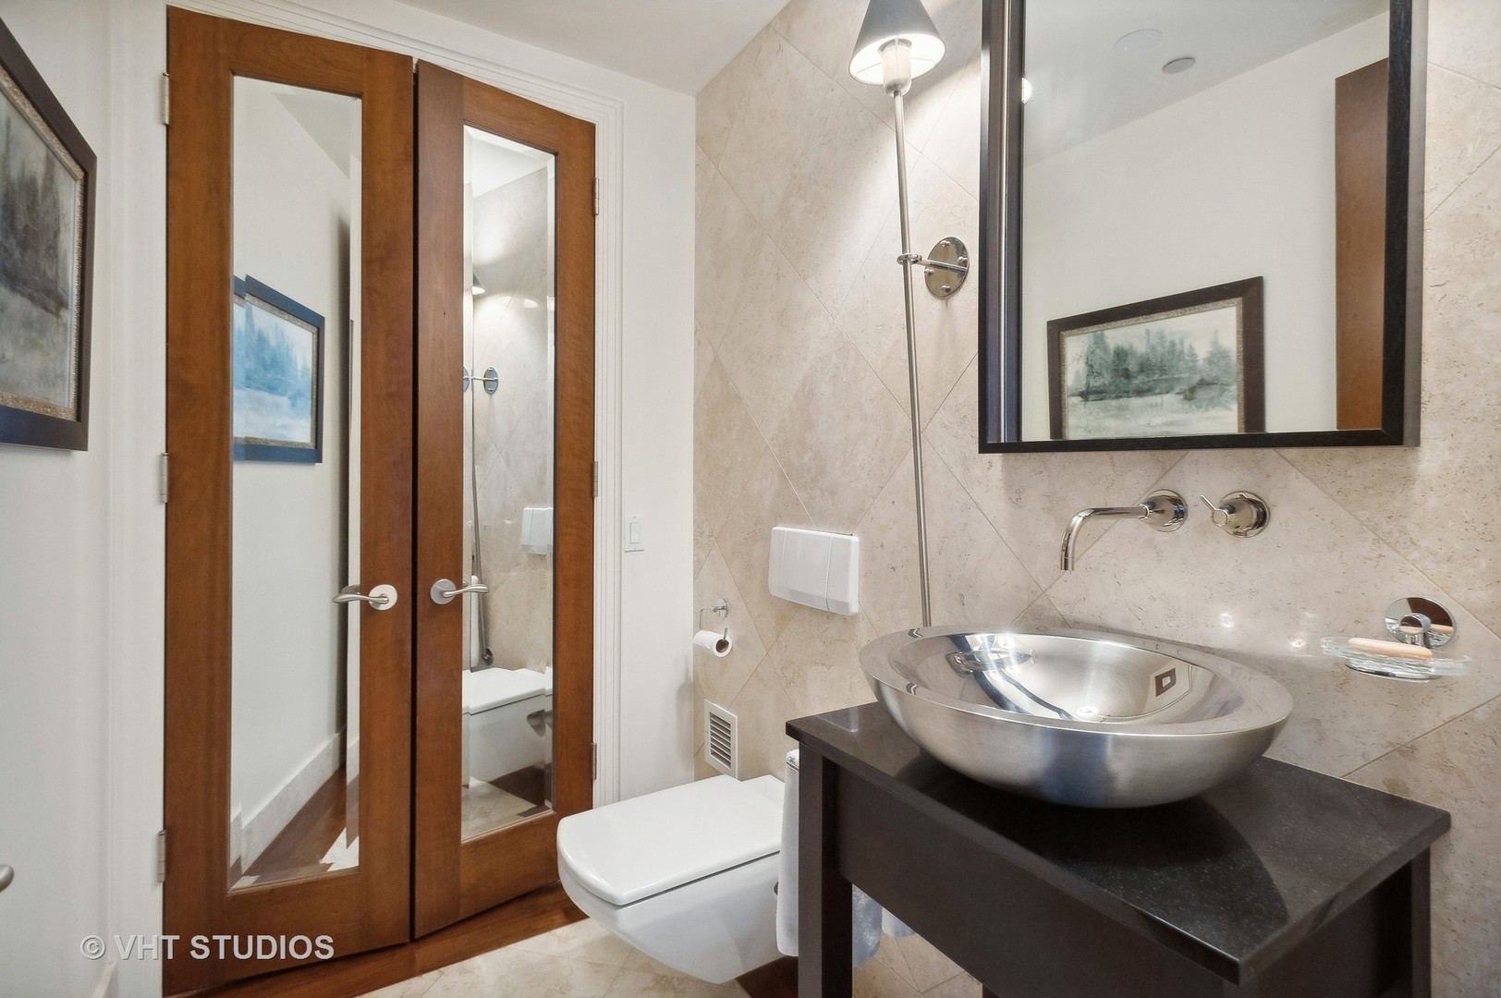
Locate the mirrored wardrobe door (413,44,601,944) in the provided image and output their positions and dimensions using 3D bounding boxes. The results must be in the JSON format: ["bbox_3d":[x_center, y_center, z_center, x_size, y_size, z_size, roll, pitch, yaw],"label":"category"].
[{"bbox_3d":[-0.673,0.007,1.985,0.500,2.241,0.040,0,1,-41],"label":"mirrored wardrobe door"}]

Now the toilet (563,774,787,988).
[{"bbox_3d":[-0.113,0.881,1.615,0.605,0.305,0.370,0,1,-31],"label":"toilet"}]

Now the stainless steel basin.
[{"bbox_3d":[0.376,0.270,0.870,0.475,0.132,0.475,0,1,0],"label":"stainless steel basin"}]

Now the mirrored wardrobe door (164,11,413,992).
[{"bbox_3d":[-1.104,0.014,1.726,0.504,2.251,0.040,0,1,-22],"label":"mirrored wardrobe door"}]

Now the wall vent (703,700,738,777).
[{"bbox_3d":[-0.095,0.740,2.157,0.012,0.200,0.200,0,1,-31],"label":"wall vent"}]

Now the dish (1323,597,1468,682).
[{"bbox_3d":[0.684,0.150,0.749,0.130,0.083,0.118,0,1,-31],"label":"dish"}]

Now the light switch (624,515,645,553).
[{"bbox_3d":[-0.360,0.109,2.208,0.070,0.116,0.009,0,1,-31],"label":"light switch"}]

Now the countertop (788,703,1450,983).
[{"bbox_3d":[0.403,0.345,0.903,0.458,0.024,0.610,0,1,-31],"label":"countertop"}]

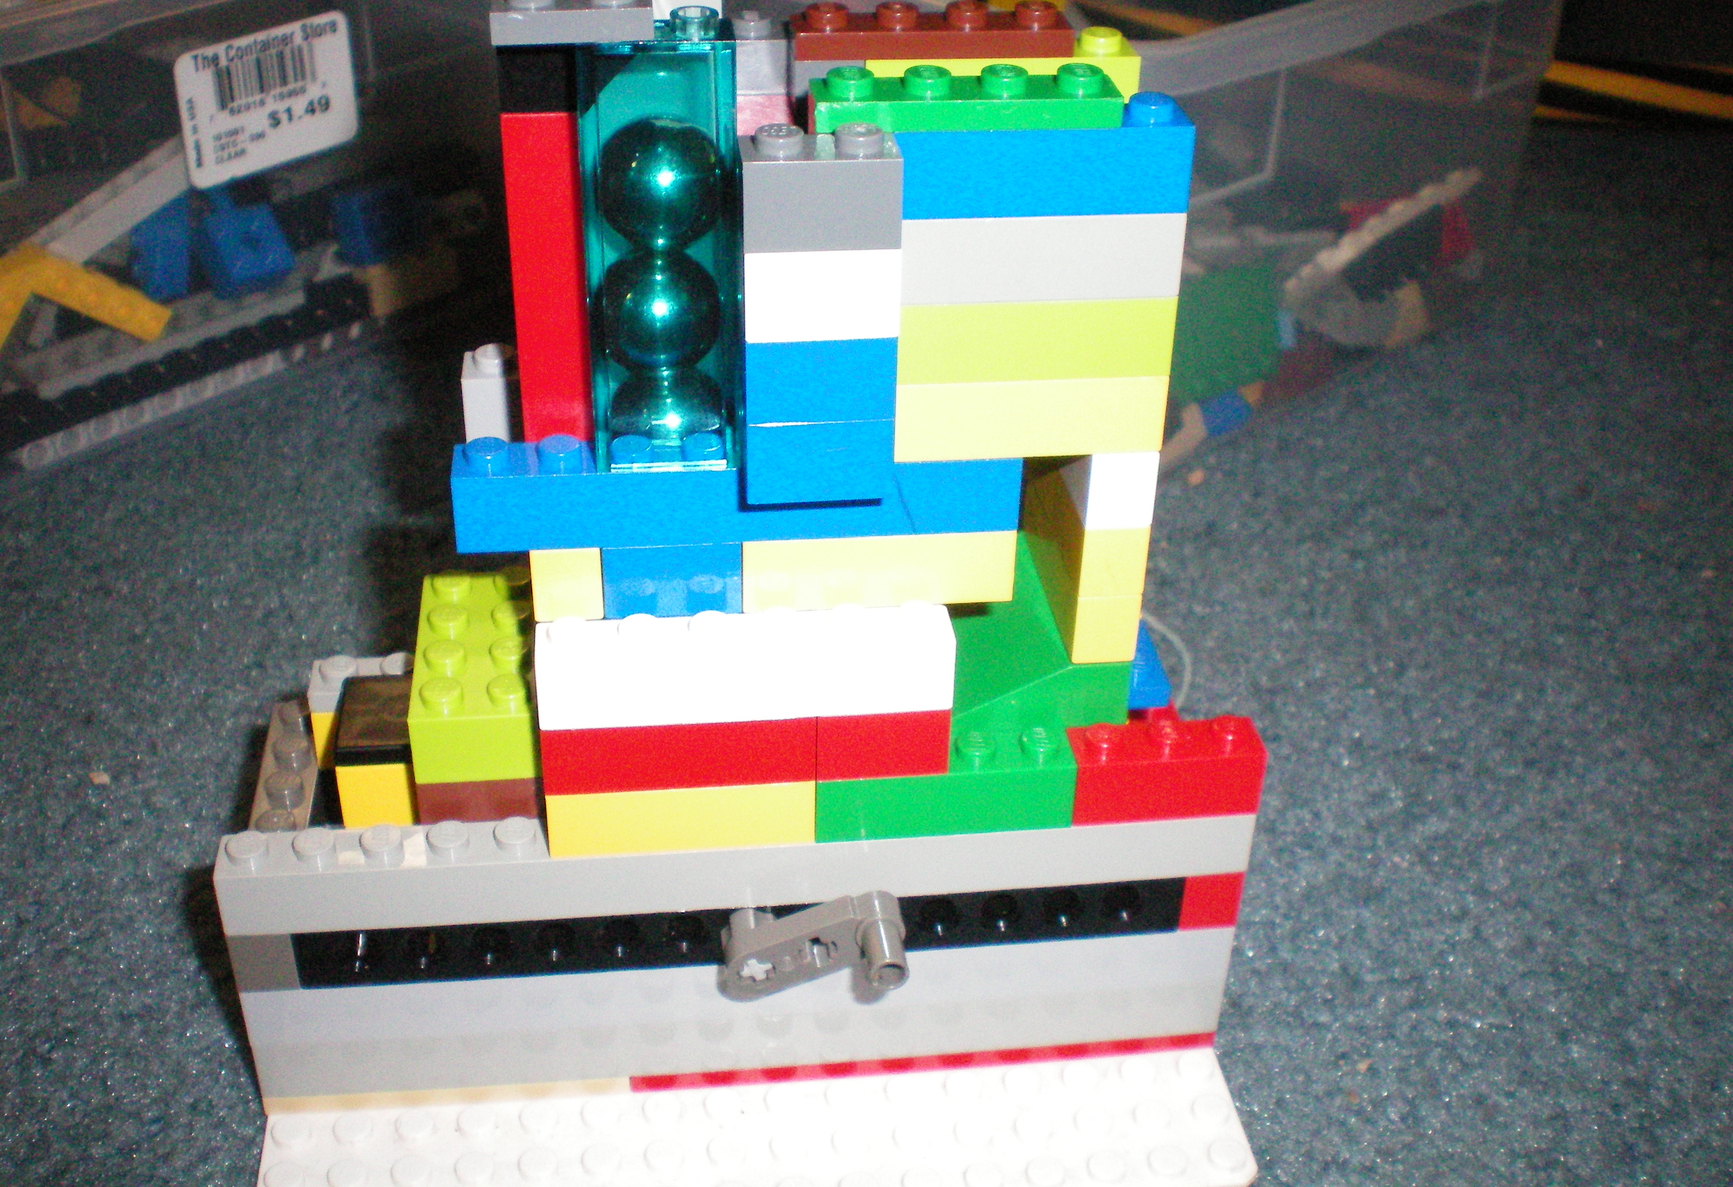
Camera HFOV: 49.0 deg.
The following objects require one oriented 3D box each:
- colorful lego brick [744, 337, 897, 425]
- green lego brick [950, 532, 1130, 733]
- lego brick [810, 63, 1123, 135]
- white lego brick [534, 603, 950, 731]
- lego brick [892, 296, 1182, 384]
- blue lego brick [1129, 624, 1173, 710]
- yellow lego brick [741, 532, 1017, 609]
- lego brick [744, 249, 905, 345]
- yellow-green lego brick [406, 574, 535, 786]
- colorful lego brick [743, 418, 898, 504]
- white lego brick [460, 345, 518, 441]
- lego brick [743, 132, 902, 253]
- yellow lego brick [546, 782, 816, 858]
[{"bbox_3d":[-0.005,-0.025,0.203,0.016,0.011,0.008,-3,33,-7],"label":"colorful lego brick"},{"bbox_3d":[0.019,0.004,0.249,0.024,0.010,0.032,-3,33,-6],"label":"green lego brick"},{"bbox_3d":[0.010,-0.052,0.197,0.032,0.005,0.008,-3,33,-7],"label":"lego brick"},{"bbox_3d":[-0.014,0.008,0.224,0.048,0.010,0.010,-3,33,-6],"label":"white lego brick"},{"bbox_3d":[0.018,-0.030,0.212,0.032,0.010,0.008,-2,34,-6],"label":"lego brick"},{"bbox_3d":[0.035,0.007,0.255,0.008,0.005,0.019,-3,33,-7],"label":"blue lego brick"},{"bbox_3d":[0.001,-0.005,0.226,0.032,0.010,0.008,-2,34,-6],"label":"yellow lego brick"},{"bbox_3d":[-0.005,-0.033,0.197,0.016,0.011,0.008,-3,33,-7],"label":"lego brick"},{"bbox_3d":[-0.048,0.009,0.242,0.016,0.011,0.032,-3,33,-7],"label":"yellow-green lego brick"},{"bbox_3d":[-0.006,-0.019,0.211,0.016,0.010,0.016,-2,34,-6],"label":"colorful lego brick"},{"bbox_3d":[-0.045,-0.025,0.236,0.008,0.011,0.008,-2,34,-6],"label":"white lego brick"},{"bbox_3d":[-0.005,-0.041,0.193,0.016,0.010,0.008,-3,33,-6],"label":"lego brick"},{"bbox_3d":[-0.022,0.025,0.232,0.032,0.010,0.008,-3,33,-6],"label":"yellow lego brick"}]

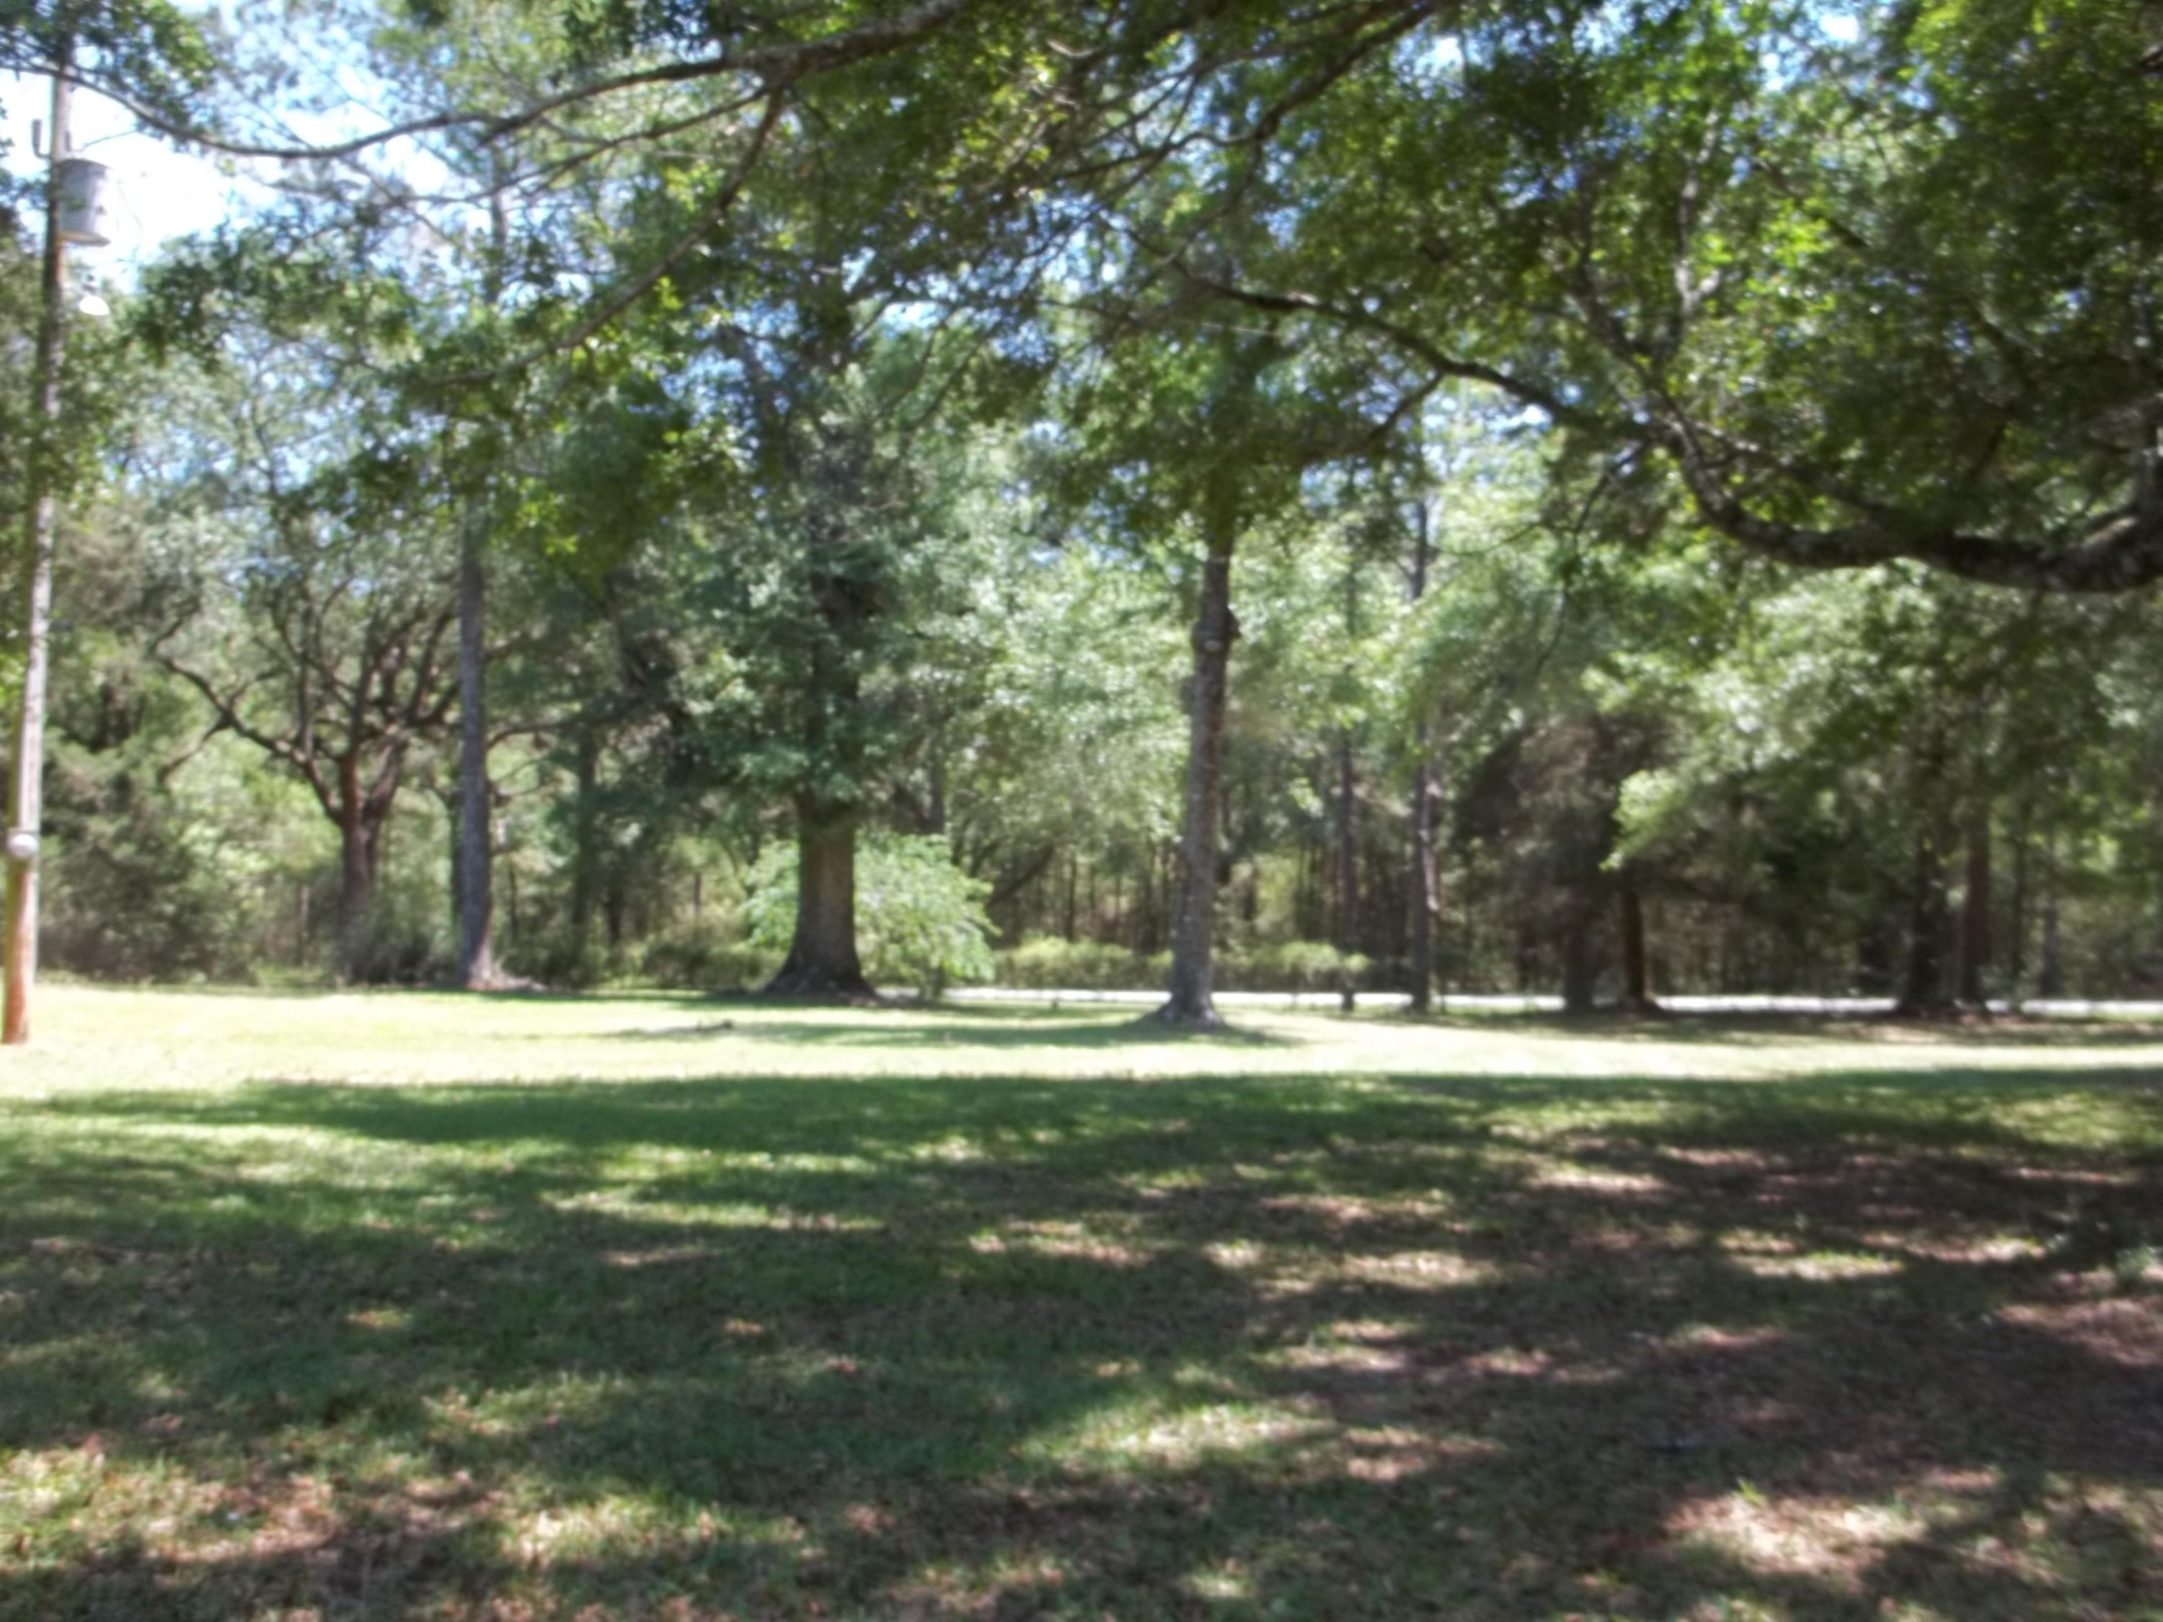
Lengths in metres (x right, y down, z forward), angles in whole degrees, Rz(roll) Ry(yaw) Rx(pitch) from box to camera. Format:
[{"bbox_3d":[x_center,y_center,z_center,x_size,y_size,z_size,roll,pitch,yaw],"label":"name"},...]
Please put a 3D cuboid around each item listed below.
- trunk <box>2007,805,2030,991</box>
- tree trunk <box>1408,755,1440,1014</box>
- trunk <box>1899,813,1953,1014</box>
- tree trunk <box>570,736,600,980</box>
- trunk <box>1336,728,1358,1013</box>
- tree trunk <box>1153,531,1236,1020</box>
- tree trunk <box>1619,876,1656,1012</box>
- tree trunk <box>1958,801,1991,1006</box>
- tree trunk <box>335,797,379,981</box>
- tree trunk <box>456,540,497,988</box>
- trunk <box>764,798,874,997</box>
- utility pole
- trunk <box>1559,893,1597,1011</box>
[{"bbox_3d":[16.829,1.622,37.000,0.330,3.340,0.330,1,-1,0],"label":"trunk"},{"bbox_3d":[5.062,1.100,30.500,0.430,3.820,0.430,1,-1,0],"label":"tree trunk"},{"bbox_3d":[13.099,1.600,32.000,0.750,3.120,0.750,1,-1,0],"label":"trunk"},{"bbox_3d":[-8.554,0.727,35.500,0.470,4.280,0.430,1,-2,0],"label":"tree trunk"},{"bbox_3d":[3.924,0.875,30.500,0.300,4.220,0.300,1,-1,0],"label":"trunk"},{"bbox_3d":[1.373,-0.369,25.000,0.920,5.960,0.800,1,-2,0],"label":"tree trunk"},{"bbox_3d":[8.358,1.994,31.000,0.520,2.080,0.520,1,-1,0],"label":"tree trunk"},{"bbox_3d":[13.990,1.496,32.300,0.520,3.180,0.480,1,-2,0],"label":"tree trunk"},{"bbox_3d":[-11.602,1.244,33.000,0.720,2.950,0.660,1,-2,0],"label":"tree trunk"},{"bbox_3d":[-9.154,-0.716,31.200,0.620,6.780,0.560,1,-2,0],"label":"tree trunk"},{"bbox_3d":[-3.887,1.292,30.600,1.600,2.960,1.500,1,-2,0],"label":"trunk"},{"bbox_3d":[-9.288,-2.384,18.400,0.260,8.900,0.260,2,-1,0],"label":"utility pole"},{"bbox_3d":[7.482,2.121,31.000,0.500,1.880,0.500,1,-1,0],"label":"trunk"}]

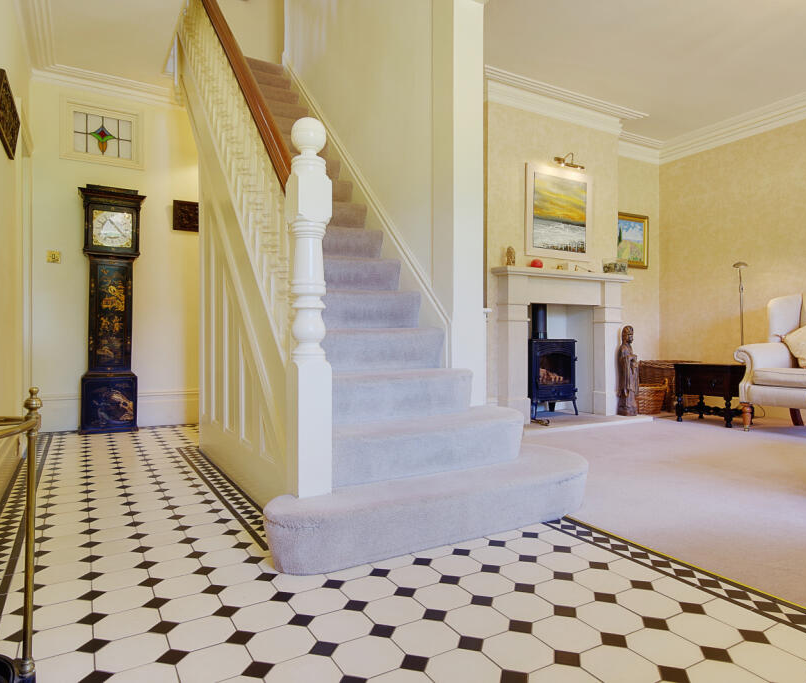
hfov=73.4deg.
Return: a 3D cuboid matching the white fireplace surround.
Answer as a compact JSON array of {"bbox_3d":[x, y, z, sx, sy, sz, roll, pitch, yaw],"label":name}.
[{"bbox_3d":[1.382,0.045,4.525,1.470,1.220,0.210,0,0,-31],"label":"white fireplace surround"}]

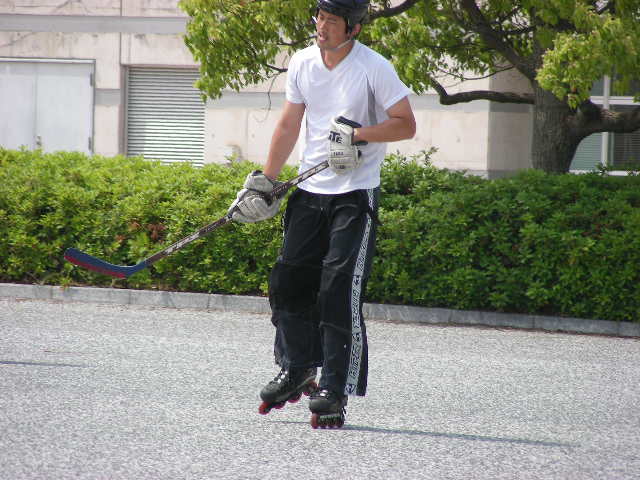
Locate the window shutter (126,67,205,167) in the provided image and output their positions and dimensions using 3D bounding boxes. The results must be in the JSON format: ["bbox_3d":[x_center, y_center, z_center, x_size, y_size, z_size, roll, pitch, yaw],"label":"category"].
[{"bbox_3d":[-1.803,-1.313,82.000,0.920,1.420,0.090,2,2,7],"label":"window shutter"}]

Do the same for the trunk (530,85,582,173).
[{"bbox_3d":[1.475,-0.310,44.000,0.310,1.320,0.290,1,2,0],"label":"trunk"}]

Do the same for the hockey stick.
[{"bbox_3d":[-0.448,-0.153,28.483,1.510,0.212,0.070,-29,6,-37],"label":"hockey stick"}]

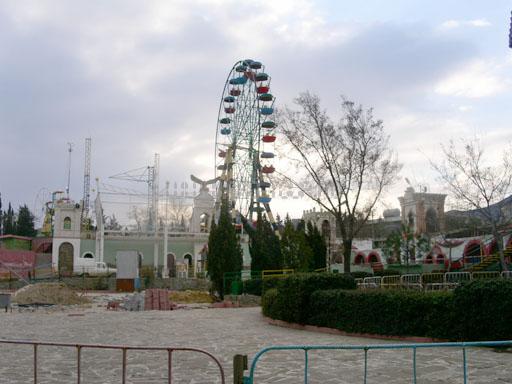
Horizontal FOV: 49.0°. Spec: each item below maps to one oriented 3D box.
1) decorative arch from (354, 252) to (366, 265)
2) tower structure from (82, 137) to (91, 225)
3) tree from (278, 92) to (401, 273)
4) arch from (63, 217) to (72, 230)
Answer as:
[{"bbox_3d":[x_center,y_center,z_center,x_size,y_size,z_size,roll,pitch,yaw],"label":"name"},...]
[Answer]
[{"bbox_3d":[10.039,6.389,54.000,1.120,1.150,0.350,0,-7,0],"label":"decorative arch"},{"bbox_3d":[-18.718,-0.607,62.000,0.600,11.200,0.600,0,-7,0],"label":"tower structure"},{"bbox_3d":[4.660,-0.083,31.000,6.600,10.800,6.200,0,-7,0],"label":"tree"},{"bbox_3d":[-17.774,2.970,53.000,0.900,1.300,0.300,0,-7,0],"label":"arch"}]

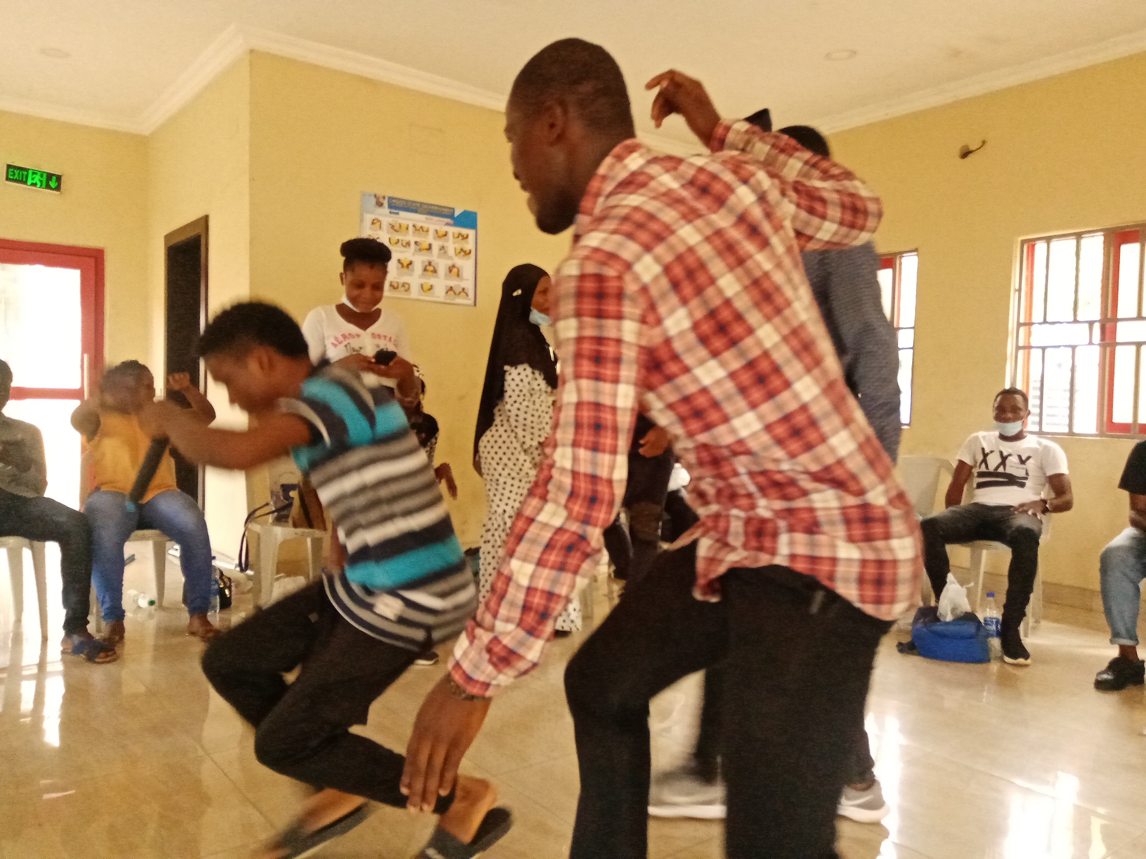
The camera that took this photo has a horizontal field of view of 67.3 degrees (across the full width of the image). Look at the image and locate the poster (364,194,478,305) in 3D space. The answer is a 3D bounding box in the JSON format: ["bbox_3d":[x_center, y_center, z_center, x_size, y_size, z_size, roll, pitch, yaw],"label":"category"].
[{"bbox_3d":[-0.948,-1.105,5.300,0.800,0.600,0.012,0,3,-37],"label":"poster"}]

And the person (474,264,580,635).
[{"bbox_3d":[-0.183,0.096,3.870,0.480,1.650,0.460,2,2,16],"label":"person"}]

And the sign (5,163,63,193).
[{"bbox_3d":[-3.664,-1.707,5.850,0.335,0.130,0.030,6,-1,-37],"label":"sign"}]

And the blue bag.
[{"bbox_3d":[1.645,0.867,3.770,0.330,0.200,0.220,2,2,21],"label":"blue bag"}]

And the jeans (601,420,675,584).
[{"bbox_3d":[0.318,0.394,4.100,0.370,0.950,0.280,2,2,6],"label":"jeans"}]

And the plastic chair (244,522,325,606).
[{"bbox_3d":[-1.300,0.483,4.200,0.460,0.800,0.500,1,2,0],"label":"plastic chair"}]

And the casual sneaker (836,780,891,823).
[{"bbox_3d":[0.690,0.950,2.300,0.280,0.110,0.105,3,3,32],"label":"casual sneaker"}]

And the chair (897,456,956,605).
[{"bbox_3d":[1.720,0.540,4.480,0.480,0.800,0.520,3,3,36],"label":"chair"}]

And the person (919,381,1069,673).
[{"bbox_3d":[1.955,0.375,3.980,0.660,1.180,0.820,3,3,31],"label":"person"}]

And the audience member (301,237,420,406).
[{"bbox_3d":[-0.799,0.097,3.250,0.480,1.670,0.340,1,2,-16],"label":"audience member"}]

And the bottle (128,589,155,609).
[{"bbox_3d":[-2.107,0.833,4.215,0.220,0.064,0.064,3,3,40],"label":"bottle"}]

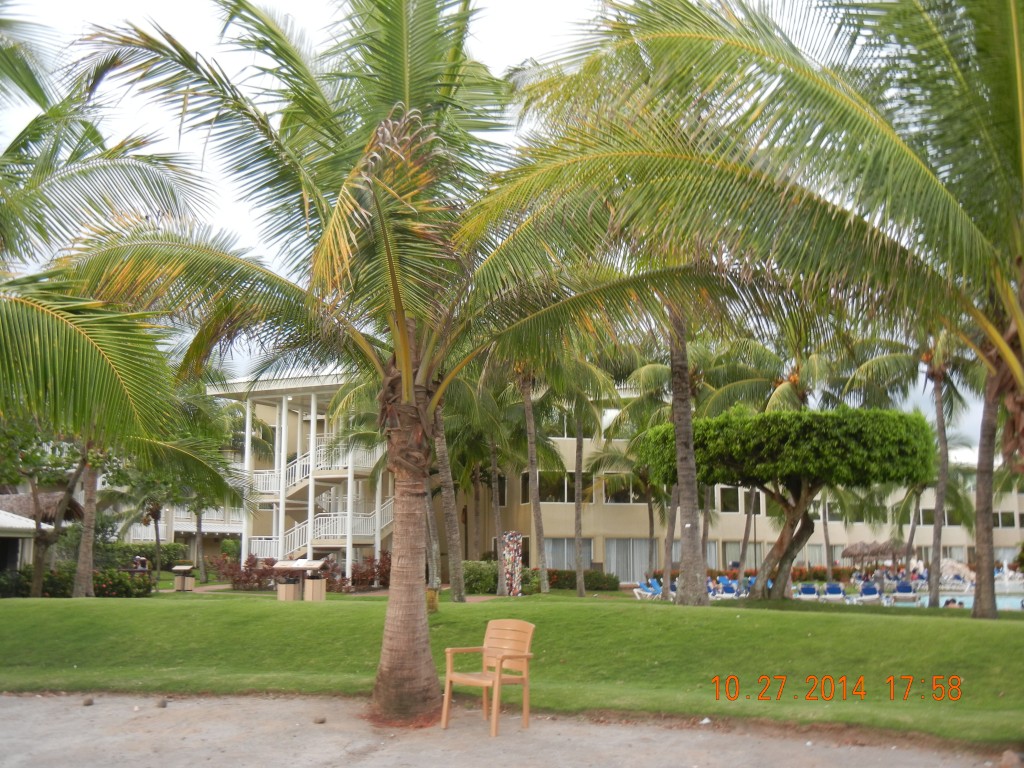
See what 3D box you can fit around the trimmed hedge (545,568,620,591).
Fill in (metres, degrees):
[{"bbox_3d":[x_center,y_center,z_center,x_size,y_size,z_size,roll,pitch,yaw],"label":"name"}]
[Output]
[{"bbox_3d":[2.689,7.475,44.000,2.850,0.820,1.100,0,-8,0],"label":"trimmed hedge"}]

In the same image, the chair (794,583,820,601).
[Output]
[{"bbox_3d":[8.500,5.960,33.300,0.700,0.680,1.850,-2,-8,12],"label":"chair"}]

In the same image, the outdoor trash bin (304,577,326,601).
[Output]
[{"bbox_3d":[-4.088,4.389,24.000,0.450,0.660,0.450,0,-8,0],"label":"outdoor trash bin"}]

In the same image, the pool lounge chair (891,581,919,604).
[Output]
[{"bbox_3d":[10.573,5.616,31.000,0.700,0.680,1.850,-2,-8,12],"label":"pool lounge chair"}]

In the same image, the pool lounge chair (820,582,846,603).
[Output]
[{"bbox_3d":[8.945,5.791,32.200,0.700,0.680,1.850,-2,-8,12],"label":"pool lounge chair"}]

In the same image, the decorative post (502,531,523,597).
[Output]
[{"bbox_3d":[0.016,5.679,36.500,0.580,2.080,0.580,0,-8,0],"label":"decorative post"}]

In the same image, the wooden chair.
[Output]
[{"bbox_3d":[-0.200,2.514,9.963,0.580,0.890,0.600,-6,-10,38],"label":"wooden chair"}]

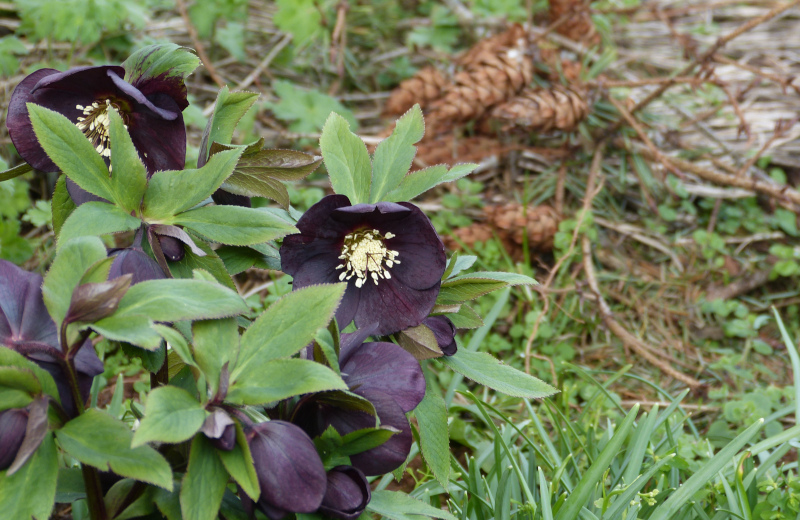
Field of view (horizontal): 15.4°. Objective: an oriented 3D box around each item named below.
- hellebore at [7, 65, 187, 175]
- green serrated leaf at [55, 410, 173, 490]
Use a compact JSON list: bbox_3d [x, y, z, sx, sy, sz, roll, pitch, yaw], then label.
[{"bbox_3d":[-0.131,-0.058,1.280,0.068,0.053,0.034,14,27,27],"label":"hellebore"},{"bbox_3d":[-0.118,0.078,1.220,0.052,0.010,0.026,26,51,9],"label":"green serrated leaf"}]

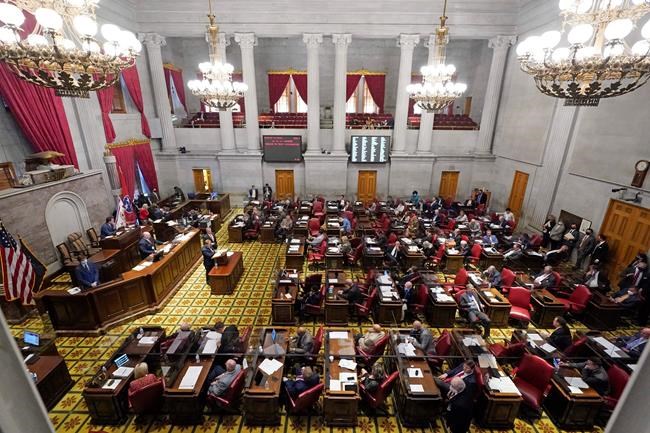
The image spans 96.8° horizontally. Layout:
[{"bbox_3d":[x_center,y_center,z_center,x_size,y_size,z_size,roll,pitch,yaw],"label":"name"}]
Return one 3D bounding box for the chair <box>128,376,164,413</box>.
[{"bbox_3d":[-3.554,3.541,6.025,0.670,1.080,0.690,-9,20,-26],"label":"chair"}]

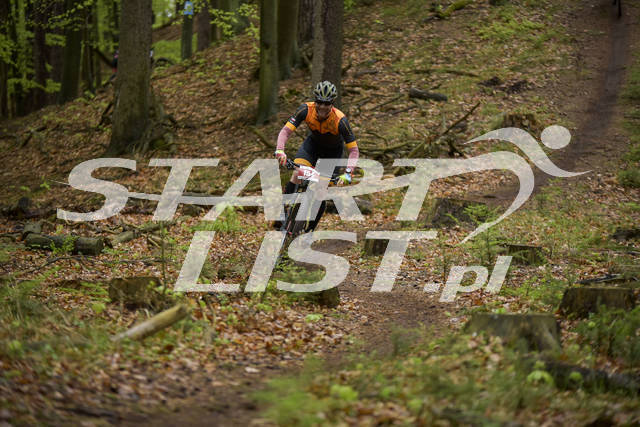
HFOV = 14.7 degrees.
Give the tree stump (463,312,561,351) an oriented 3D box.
[{"bbox_3d":[0.998,0.619,12.900,0.490,0.220,0.450,0,0,0],"label":"tree stump"}]

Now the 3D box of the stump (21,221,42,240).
[{"bbox_3d":[-2.874,0.174,24.800,0.220,0.200,0.220,0,0,0],"label":"stump"}]

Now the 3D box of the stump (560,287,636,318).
[{"bbox_3d":[1.694,0.546,15.200,0.470,0.210,0.440,0,0,0],"label":"stump"}]

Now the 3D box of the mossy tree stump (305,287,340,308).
[{"bbox_3d":[0.017,0.574,17.000,0.270,0.165,0.270,0,1,0],"label":"mossy tree stump"}]

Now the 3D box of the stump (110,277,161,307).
[{"bbox_3d":[-1.222,0.520,16.400,0.340,0.210,0.330,0,0,0],"label":"stump"}]

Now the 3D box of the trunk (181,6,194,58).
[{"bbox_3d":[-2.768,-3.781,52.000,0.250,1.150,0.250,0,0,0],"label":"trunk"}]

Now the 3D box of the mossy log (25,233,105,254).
[{"bbox_3d":[-2.473,0.294,24.000,0.800,0.190,0.210,0,0,28],"label":"mossy log"}]

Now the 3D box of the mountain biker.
[{"bbox_3d":[-0.032,-0.529,22.700,0.760,1.360,0.850,0,1,-2],"label":"mountain biker"}]

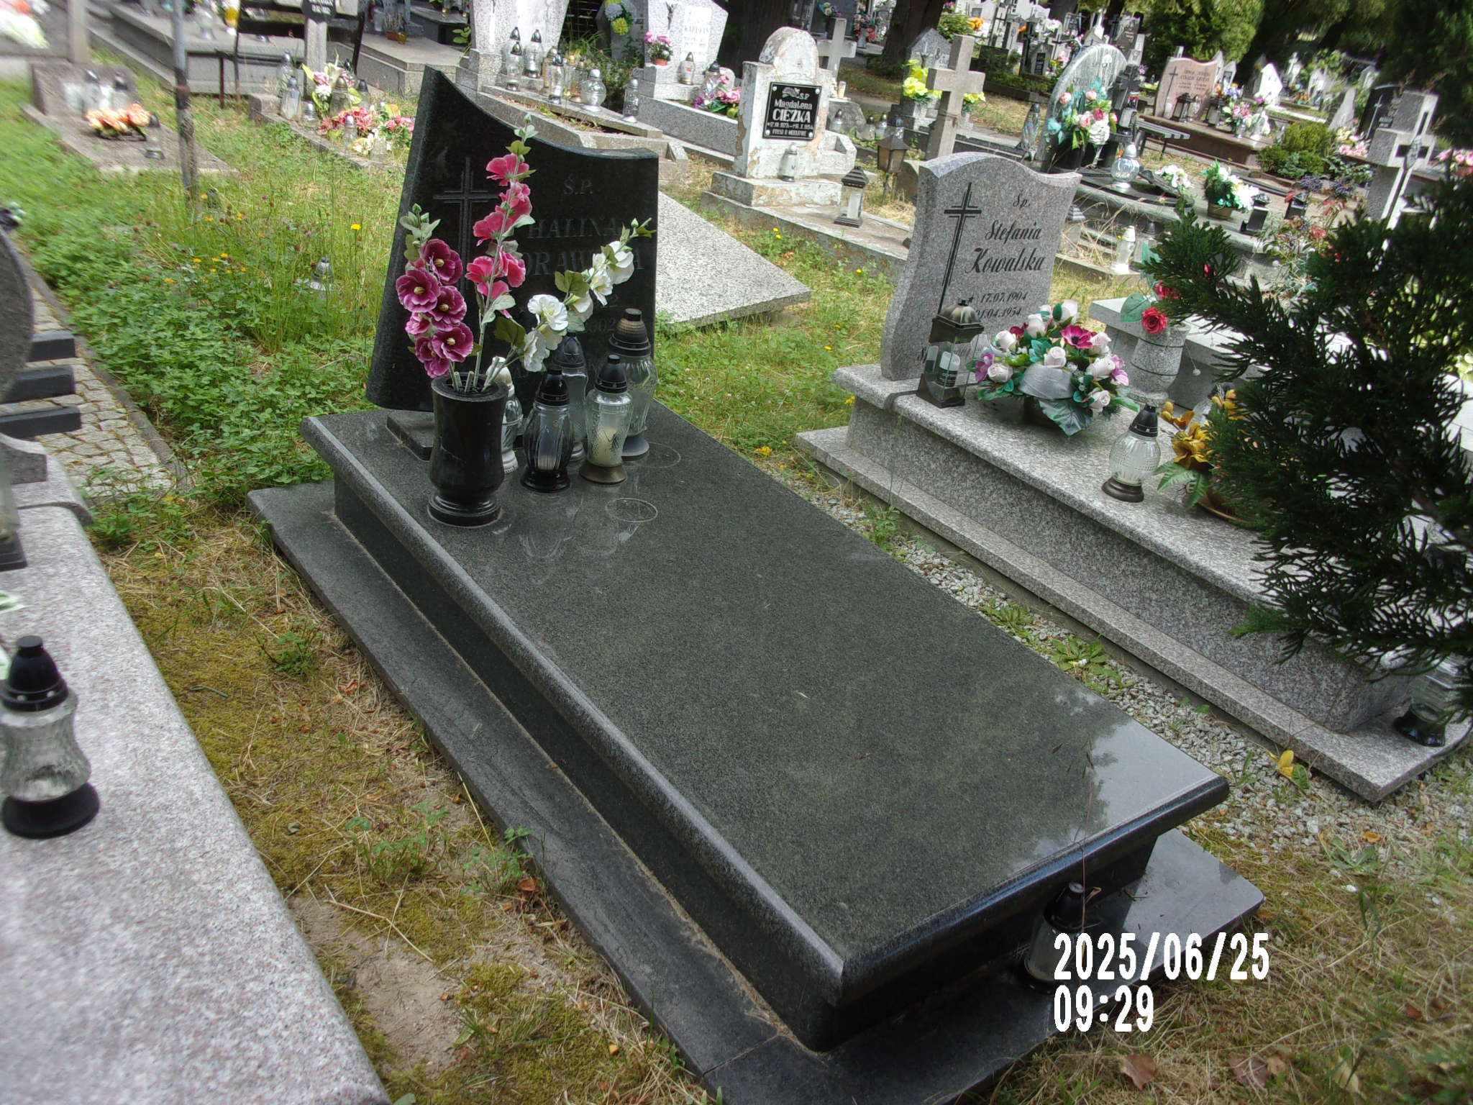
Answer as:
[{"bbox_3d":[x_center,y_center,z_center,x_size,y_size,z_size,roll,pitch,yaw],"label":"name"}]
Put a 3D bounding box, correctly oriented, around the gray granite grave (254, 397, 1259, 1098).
[{"bbox_3d":[-0.100,0.142,2.352,1.053,0.273,2.001,-12,34,-36],"label":"gray granite grave"}]

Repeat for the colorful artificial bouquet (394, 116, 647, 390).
[{"bbox_3d":[-0.405,-0.542,2.232,0.480,0.490,0.240,-3,26,-24],"label":"colorful artificial bouquet"}]

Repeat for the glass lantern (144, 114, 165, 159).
[{"bbox_3d":[-2.754,-1.968,5.636,0.090,0.190,0.090,-11,30,-37],"label":"glass lantern"}]

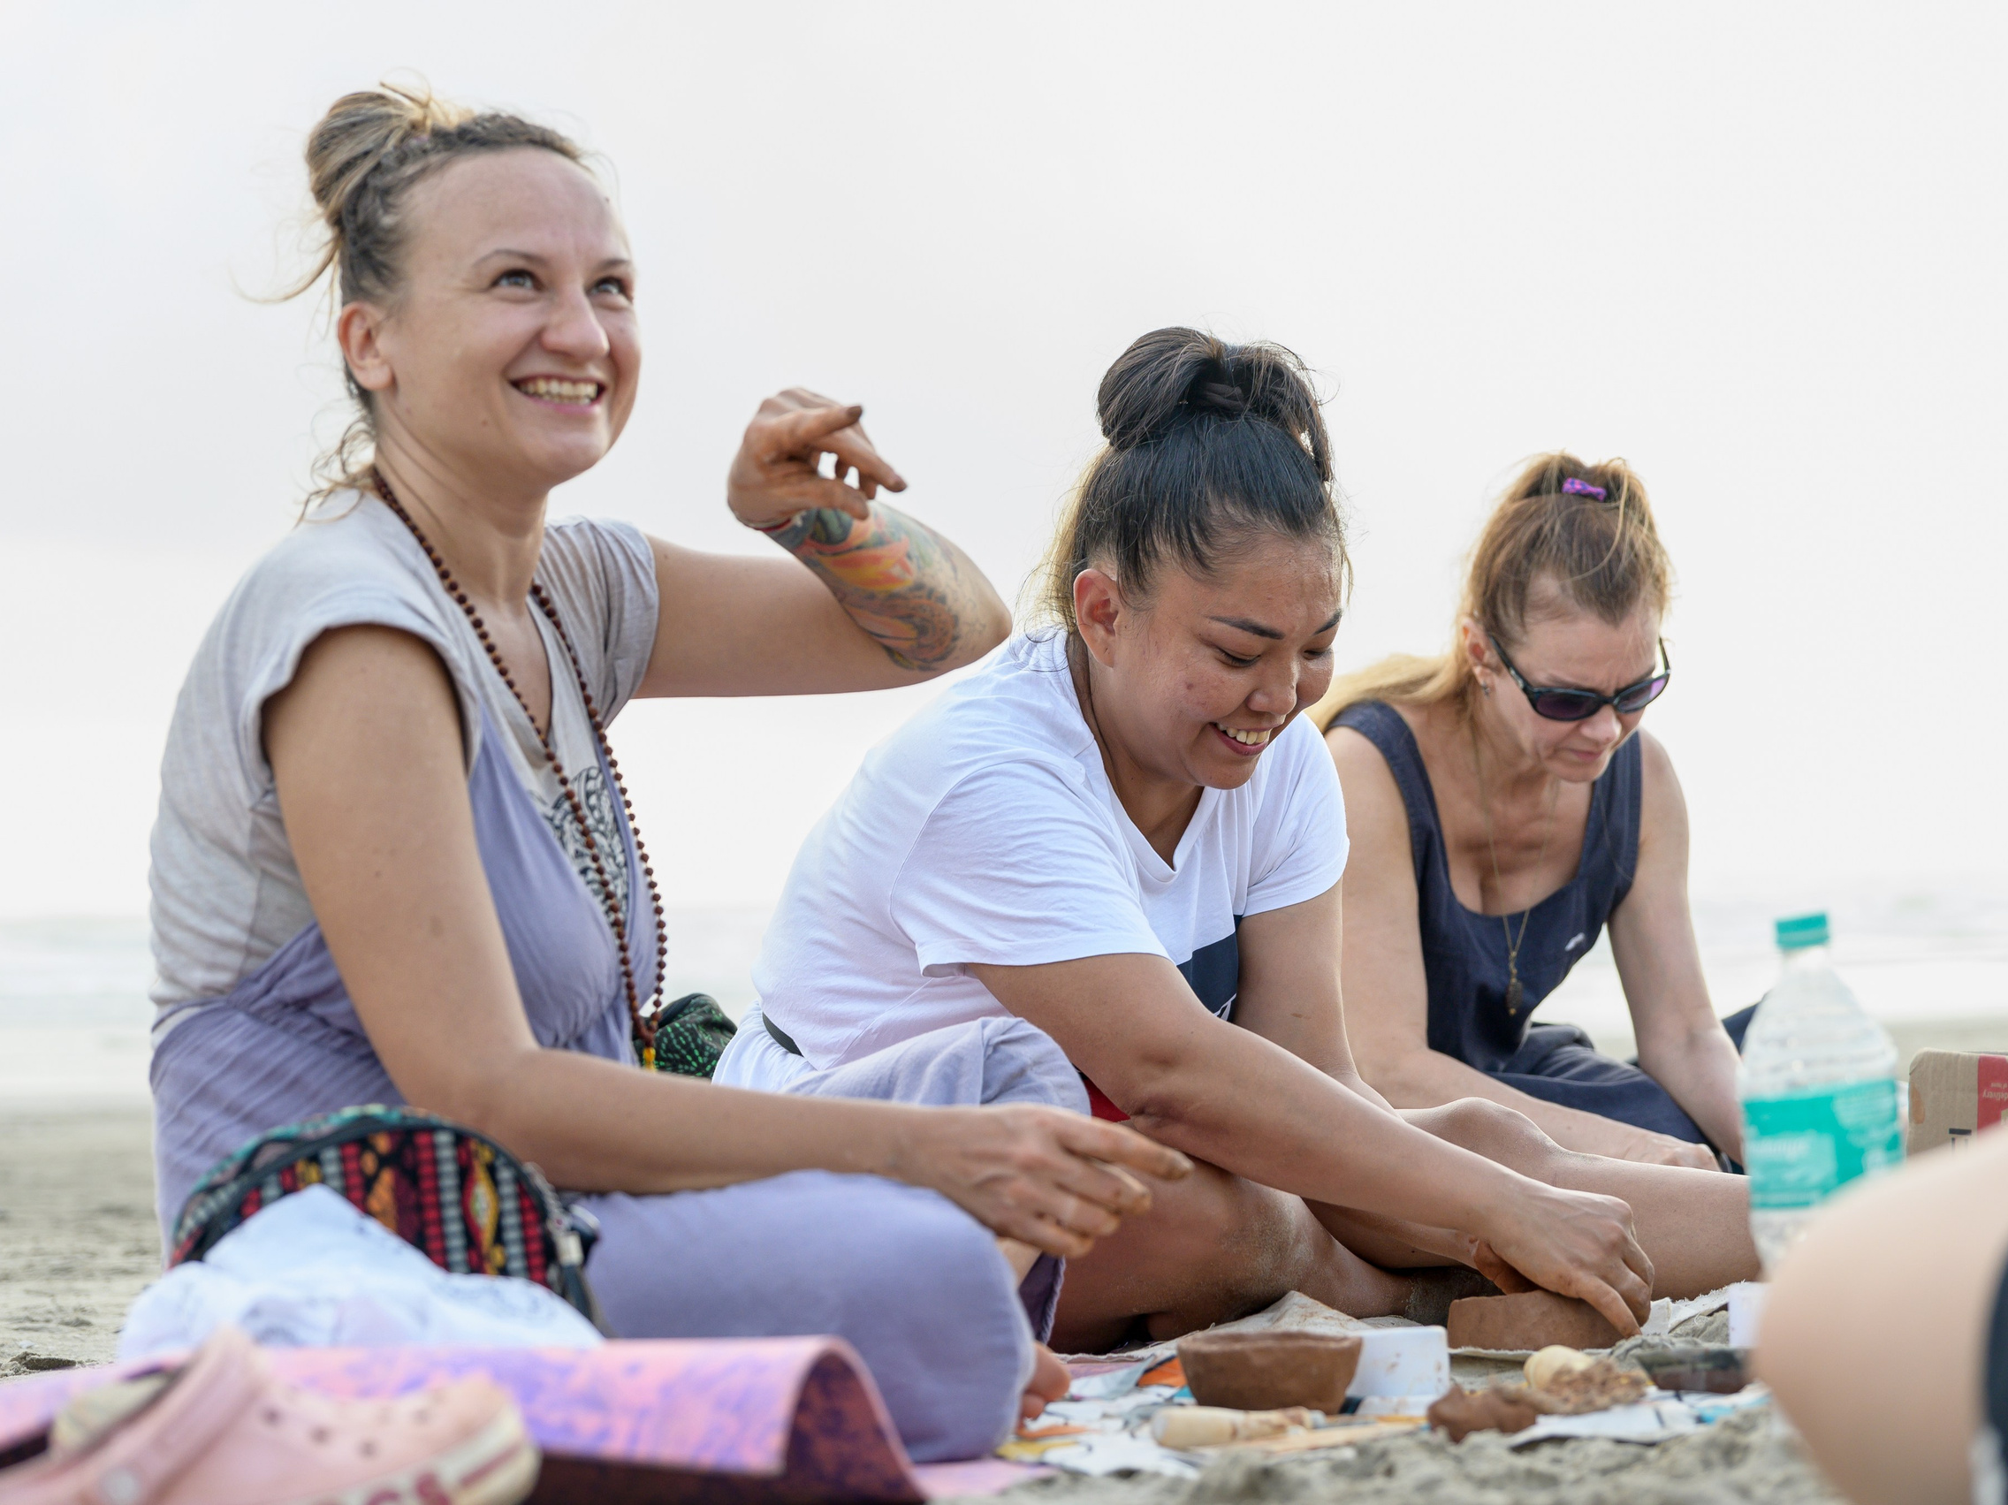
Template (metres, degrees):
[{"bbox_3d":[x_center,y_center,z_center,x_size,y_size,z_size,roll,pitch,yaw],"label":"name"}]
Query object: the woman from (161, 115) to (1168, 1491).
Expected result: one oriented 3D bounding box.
[{"bbox_3d":[-0.158,-0.005,2.663,0.660,0.797,0.600,-2,-2,22],"label":"woman"}]

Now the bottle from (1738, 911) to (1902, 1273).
[{"bbox_3d":[0.447,0.222,2.356,0.081,0.270,0.081,-8,-2,11],"label":"bottle"}]

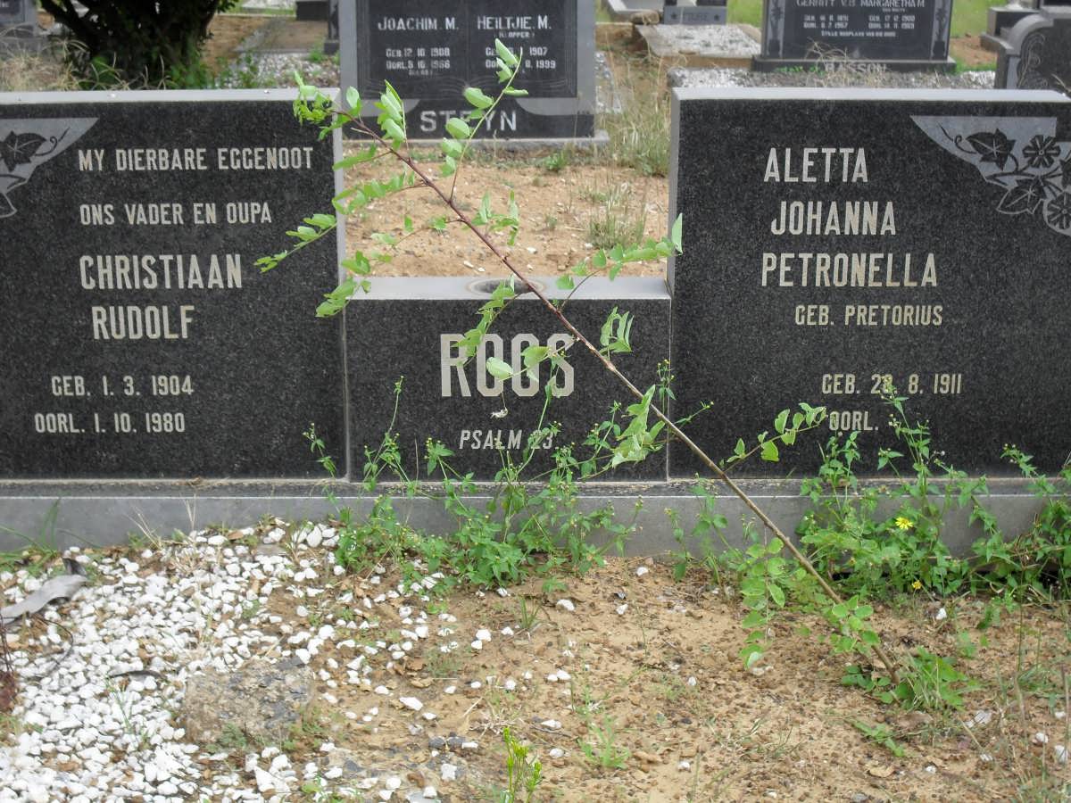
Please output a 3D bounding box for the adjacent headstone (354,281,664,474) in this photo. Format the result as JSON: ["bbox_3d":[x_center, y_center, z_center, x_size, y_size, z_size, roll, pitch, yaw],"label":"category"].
[{"bbox_3d":[-0.046,-0.039,2.997,0.530,0.315,0.155,0,17,-1],"label":"adjacent headstone"}]

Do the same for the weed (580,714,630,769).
[{"bbox_3d":[0.088,0.424,2.225,0.063,0.060,0.055,0,17,0],"label":"weed"}]

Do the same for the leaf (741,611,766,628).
[{"bbox_3d":[0.304,0.304,2.456,0.034,0.024,0.020,0,17,0],"label":"leaf"}]

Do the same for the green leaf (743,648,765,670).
[{"bbox_3d":[0.305,0.360,2.463,0.029,0.029,0.020,0,17,0],"label":"green leaf"}]

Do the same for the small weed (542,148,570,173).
[{"bbox_3d":[0.073,-0.885,6.468,0.105,0.083,0.090,0,17,0],"label":"small weed"}]

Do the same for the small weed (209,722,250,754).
[{"bbox_3d":[-0.390,0.427,2.264,0.053,0.031,0.045,0,17,0],"label":"small weed"}]

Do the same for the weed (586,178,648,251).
[{"bbox_3d":[0.235,-0.550,5.183,0.190,0.194,0.150,0,17,0],"label":"weed"}]

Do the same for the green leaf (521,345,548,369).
[{"bbox_3d":[-0.001,-0.062,2.470,0.036,0.034,0.018,0,17,0],"label":"green leaf"}]

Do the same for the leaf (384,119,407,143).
[{"bbox_3d":[-0.191,-0.371,2.417,0.031,0.033,0.018,0,17,0],"label":"leaf"}]

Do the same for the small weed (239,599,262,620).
[{"bbox_3d":[-0.428,0.310,2.654,0.032,0.028,0.028,0,17,0],"label":"small weed"}]

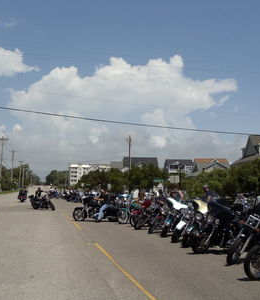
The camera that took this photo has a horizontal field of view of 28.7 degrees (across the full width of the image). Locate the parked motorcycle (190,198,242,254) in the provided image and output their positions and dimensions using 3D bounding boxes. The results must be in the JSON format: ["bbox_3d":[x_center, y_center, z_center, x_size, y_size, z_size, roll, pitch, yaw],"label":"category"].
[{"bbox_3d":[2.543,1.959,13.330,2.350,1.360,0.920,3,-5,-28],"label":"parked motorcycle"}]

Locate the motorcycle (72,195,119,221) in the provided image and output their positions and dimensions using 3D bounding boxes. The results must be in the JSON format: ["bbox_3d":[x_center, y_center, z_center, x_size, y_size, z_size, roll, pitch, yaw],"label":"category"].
[{"bbox_3d":[-1.600,2.819,24.500,2.350,1.280,0.920,1,-4,0],"label":"motorcycle"}]

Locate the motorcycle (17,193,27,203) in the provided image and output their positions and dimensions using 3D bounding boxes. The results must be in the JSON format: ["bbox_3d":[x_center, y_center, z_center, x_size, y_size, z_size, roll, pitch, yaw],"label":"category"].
[{"bbox_3d":[-10.615,4.591,50.200,0.930,1.330,2.400,1,-4,-8],"label":"motorcycle"}]

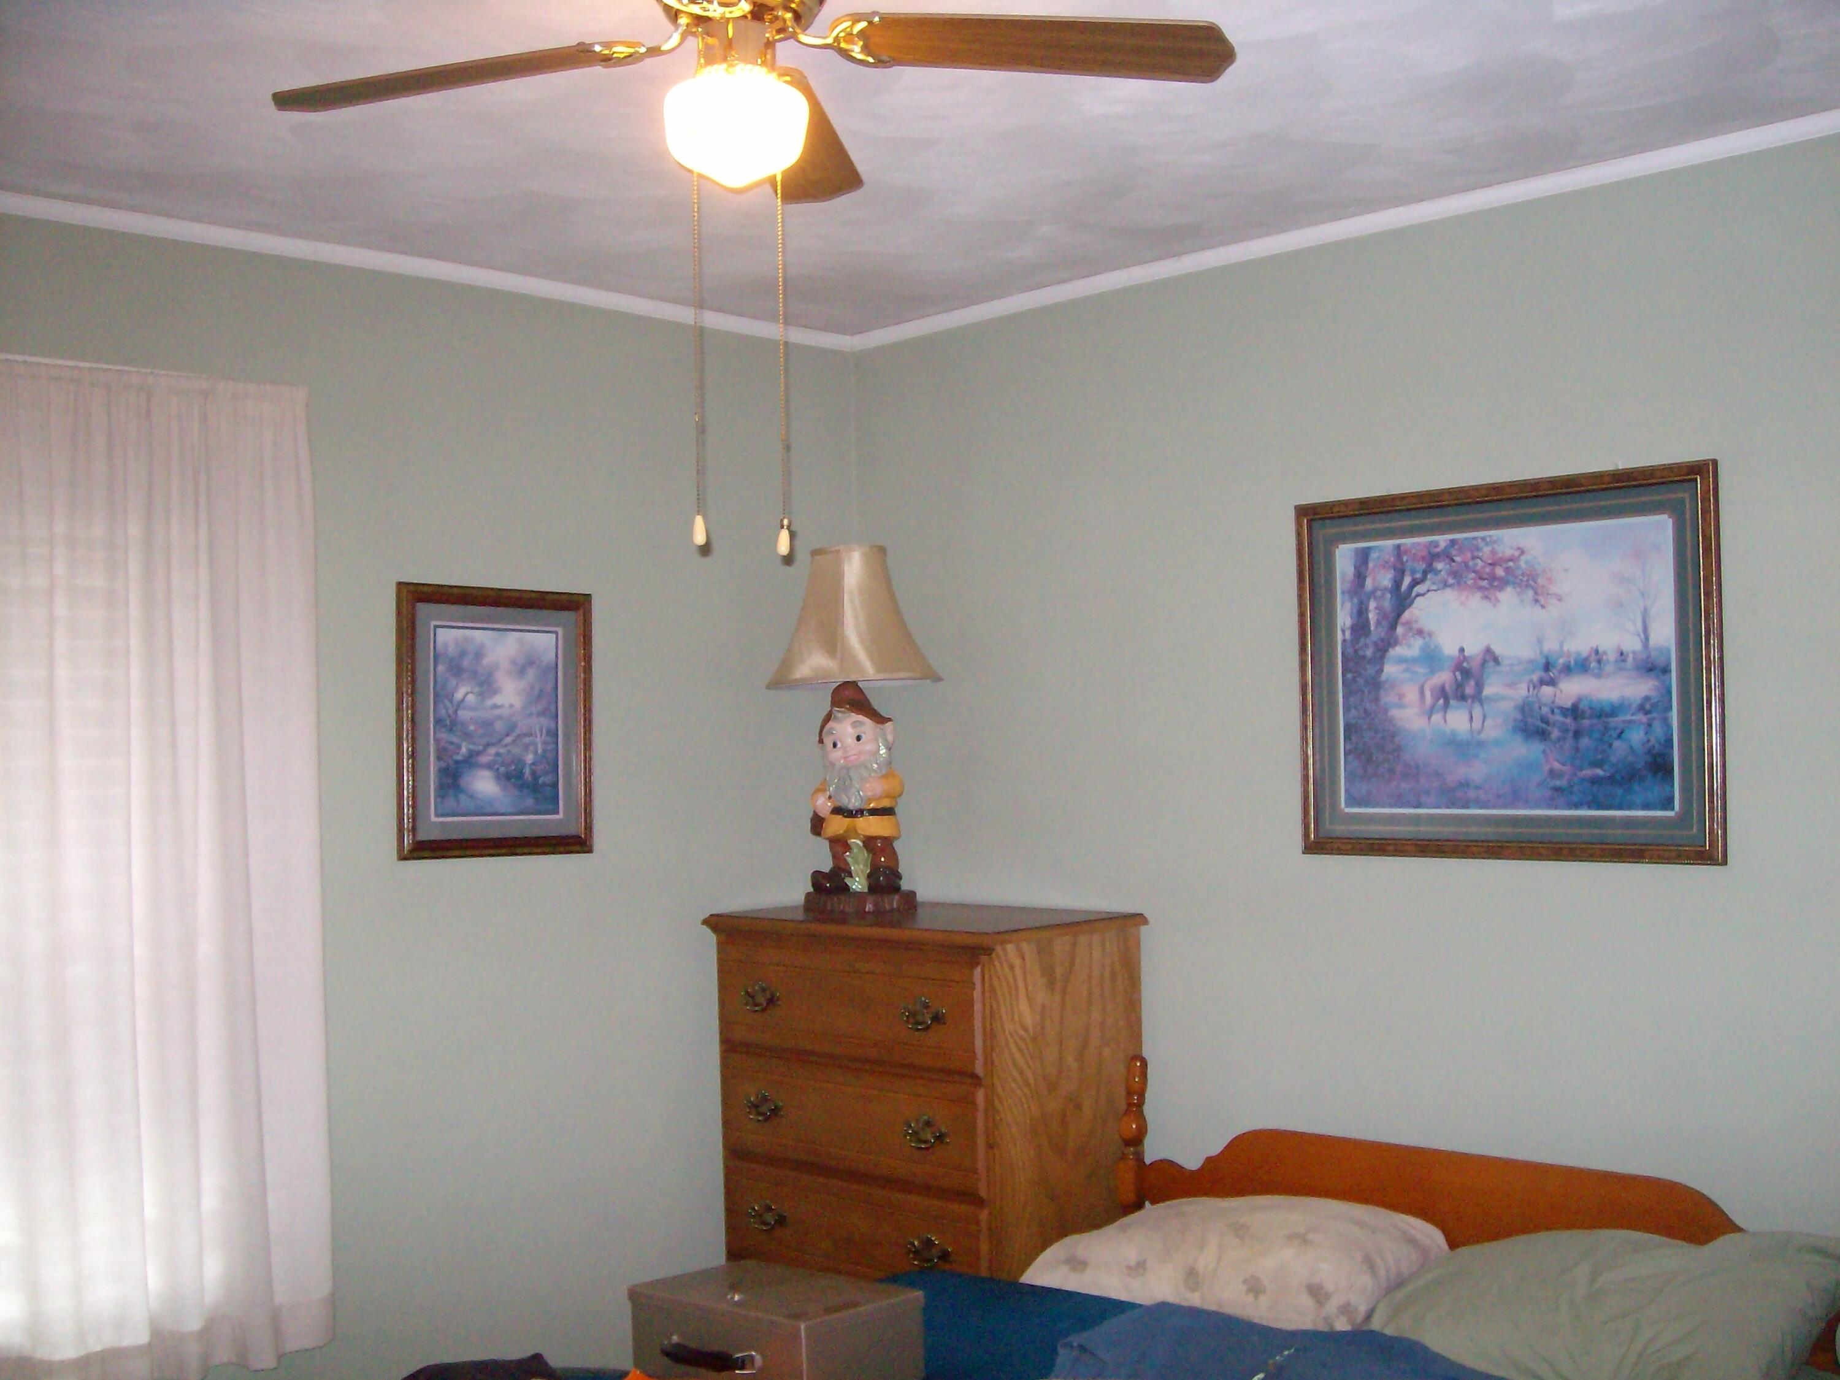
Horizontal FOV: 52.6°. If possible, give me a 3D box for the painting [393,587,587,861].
[{"bbox_3d":[-0.838,0.064,3.675,0.030,0.530,0.447,-3,-2,44],"label":"painting"}]

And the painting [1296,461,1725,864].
[{"bbox_3d":[1.022,-0.037,3.263,0.810,0.650,0.032,-3,-2,44],"label":"painting"}]

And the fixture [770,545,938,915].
[{"bbox_3d":[-0.142,0.087,4.077,0.375,0.810,0.375,-2,-2,13],"label":"fixture"}]

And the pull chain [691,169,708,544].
[{"bbox_3d":[-0.227,-0.357,1.912,0.015,0.421,0.015,-1,-2,0],"label":"pull chain"}]

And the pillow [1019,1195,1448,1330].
[{"bbox_3d":[0.534,1.007,3.281,0.670,0.200,0.440,-3,-2,44],"label":"pillow"}]

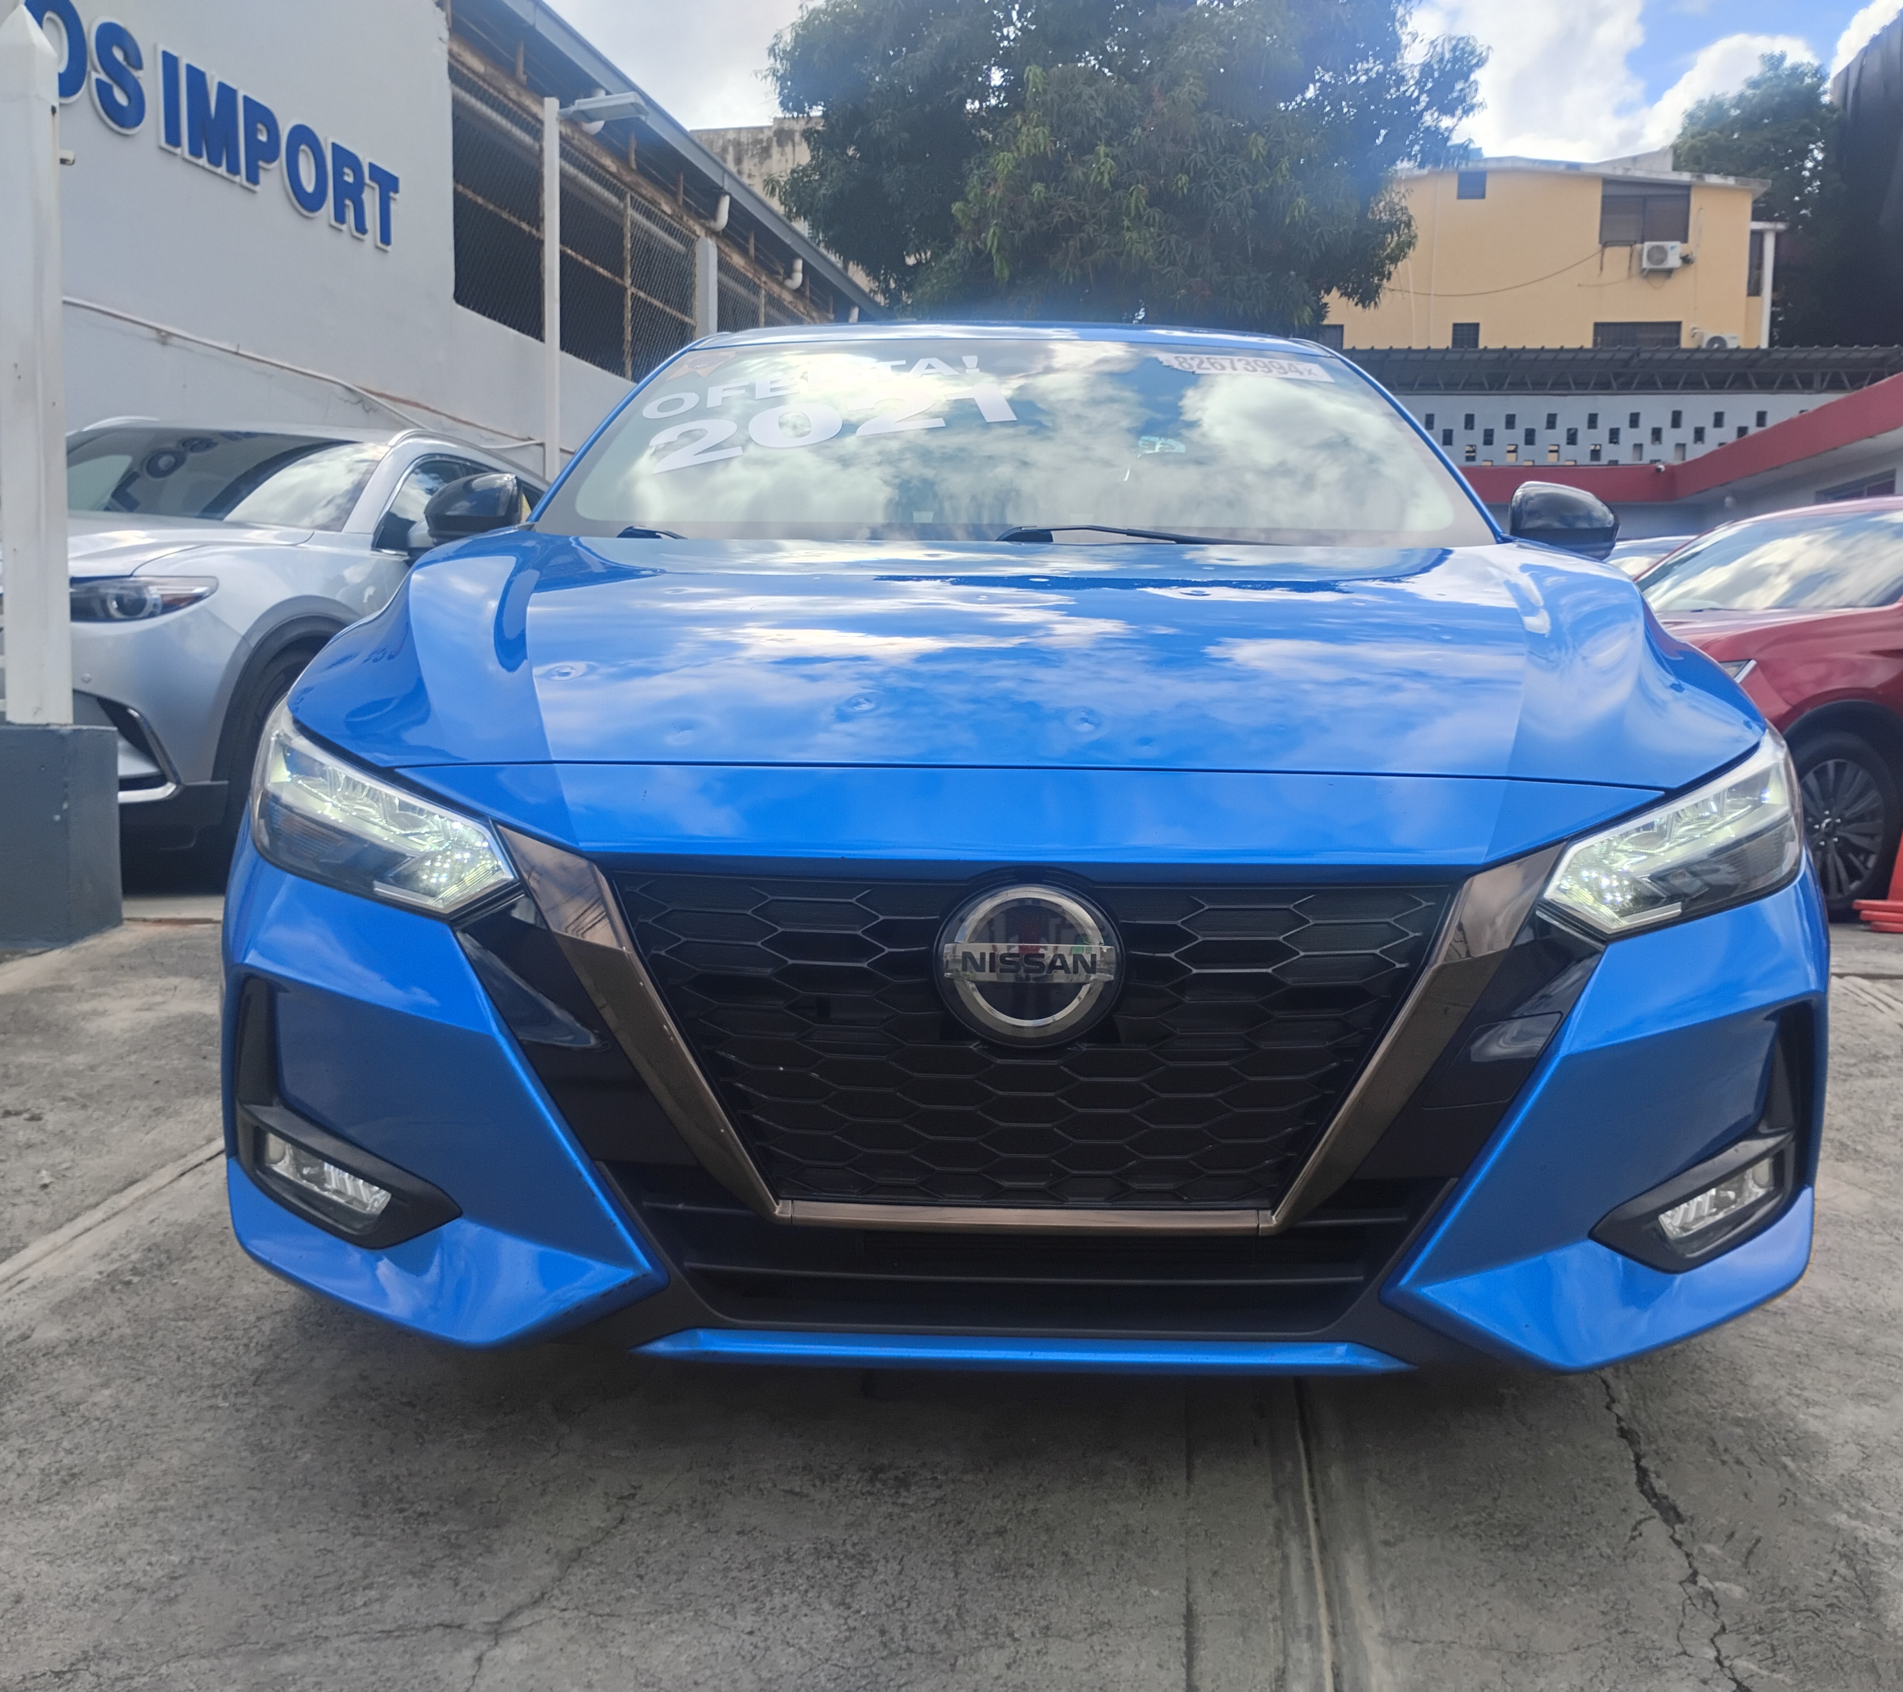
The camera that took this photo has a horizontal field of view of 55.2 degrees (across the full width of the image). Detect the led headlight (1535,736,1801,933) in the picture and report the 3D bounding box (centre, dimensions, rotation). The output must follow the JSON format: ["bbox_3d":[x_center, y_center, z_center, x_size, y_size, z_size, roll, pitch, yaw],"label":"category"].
[{"bbox_3d":[0.723,-0.023,1.809,0.385,0.180,0.440,1,7,2],"label":"led headlight"}]

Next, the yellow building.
[{"bbox_3d":[11.086,-9.768,40.895,9.500,8.500,9.000,0,6,-6],"label":"yellow building"}]

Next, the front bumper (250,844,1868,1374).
[{"bbox_3d":[0.069,0.220,1.732,1.786,0.480,0.550,1,7,2],"label":"front bumper"}]

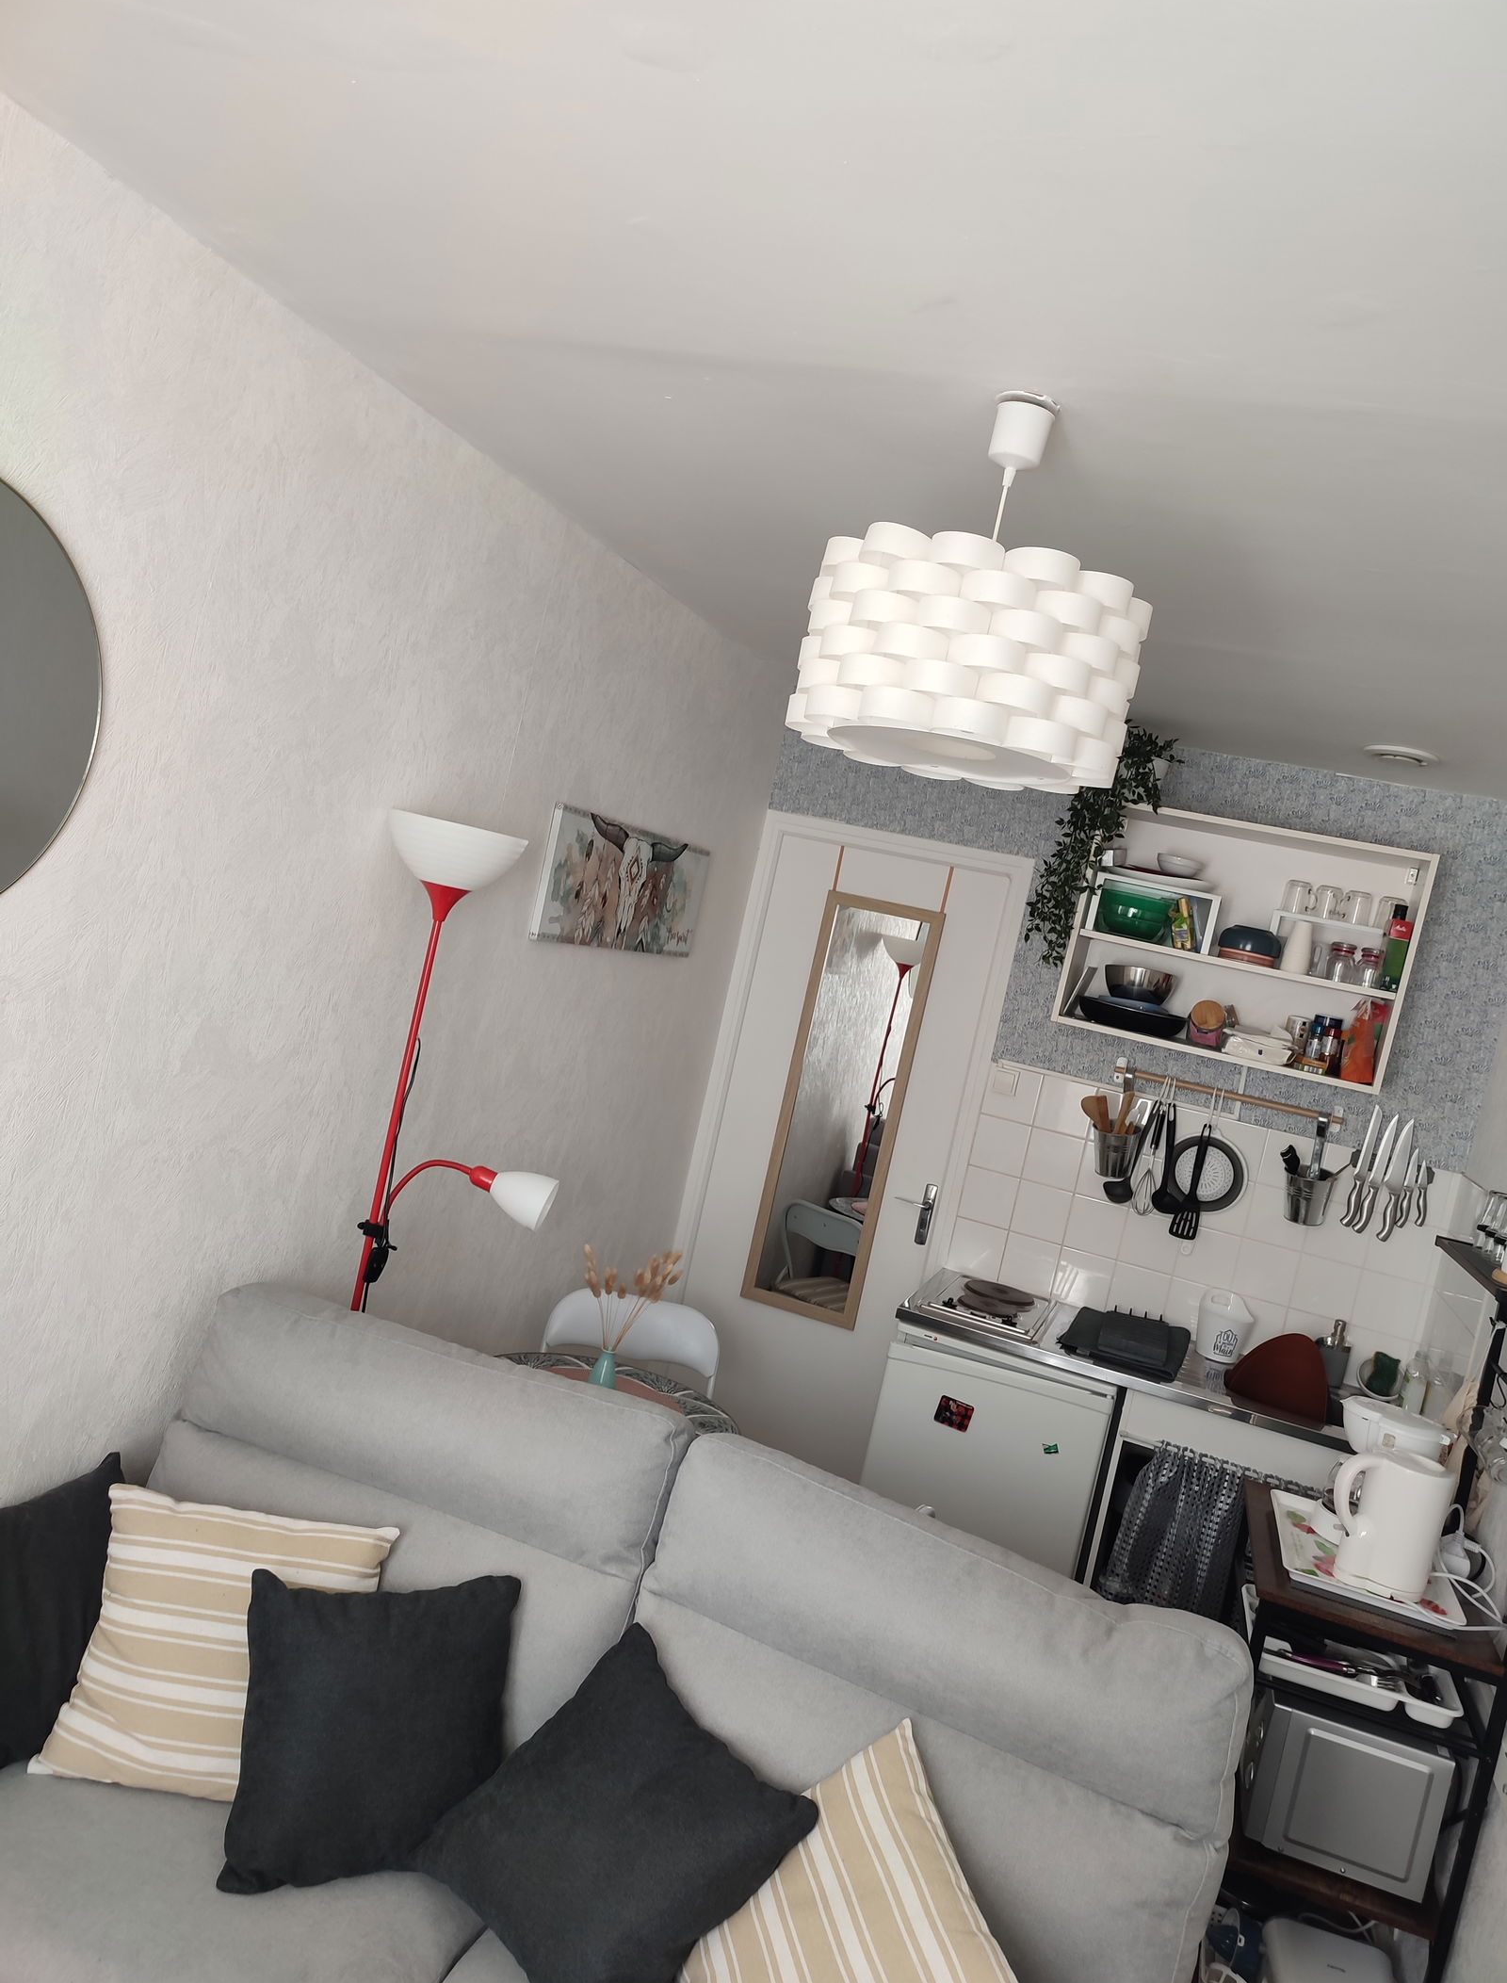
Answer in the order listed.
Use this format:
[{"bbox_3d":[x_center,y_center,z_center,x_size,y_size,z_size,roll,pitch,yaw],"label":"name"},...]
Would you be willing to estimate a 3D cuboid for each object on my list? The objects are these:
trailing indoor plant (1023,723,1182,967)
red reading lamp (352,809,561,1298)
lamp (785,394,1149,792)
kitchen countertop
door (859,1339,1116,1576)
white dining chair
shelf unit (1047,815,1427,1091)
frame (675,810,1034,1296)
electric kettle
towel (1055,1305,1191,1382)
[{"bbox_3d":[0.901,-0.371,3.780,0.310,0.650,0.250,13,4,18],"label":"trailing indoor plant"},{"bbox_3d":[-0.607,0.623,2.471,0.420,1.810,0.266,12,3,-2],"label":"red reading lamp"},{"bbox_3d":[0.279,-0.490,1.724,0.400,0.425,0.400,13,4,18],"label":"lamp"},{"bbox_3d":[1.008,0.919,3.612,1.210,0.040,0.590,13,4,18],"label":"kitchen countertop"},{"bbox_3d":[0.500,1.261,3.417,0.525,0.775,0.050,13,4,9],"label":"door"},{"bbox_3d":[-0.342,1.141,3.186,0.440,0.830,0.470,12,3,0],"label":"white dining chair"},{"bbox_3d":[1.241,-0.121,3.720,0.800,0.590,0.250,13,4,18],"label":"shelf unit"},{"bbox_3d":[0.197,0.560,4.192,0.790,2.060,0.090,13,4,18],"label":"frame"},{"bbox_3d":[1.133,0.939,2.585,0.195,0.240,0.150,13,4,8],"label":"electric kettle"},{"bbox_3d":[0.892,0.845,3.500,0.280,0.080,0.240,13,4,18],"label":"towel"}]

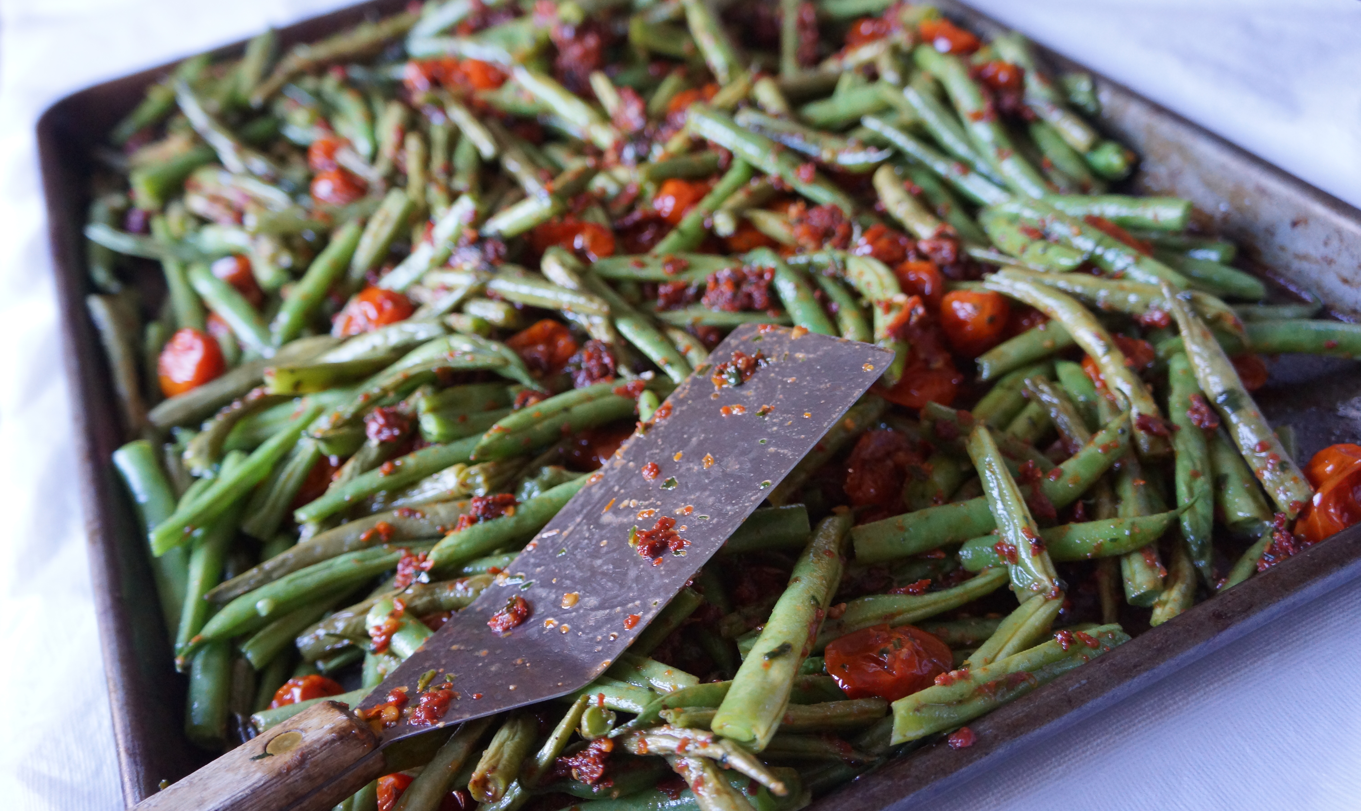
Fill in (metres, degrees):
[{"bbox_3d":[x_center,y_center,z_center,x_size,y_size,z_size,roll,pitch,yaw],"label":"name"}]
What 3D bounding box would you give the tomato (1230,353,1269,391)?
[{"bbox_3d":[0.145,-0.010,0.320,0.015,0.012,0.015,12,44,24],"label":"tomato"}]

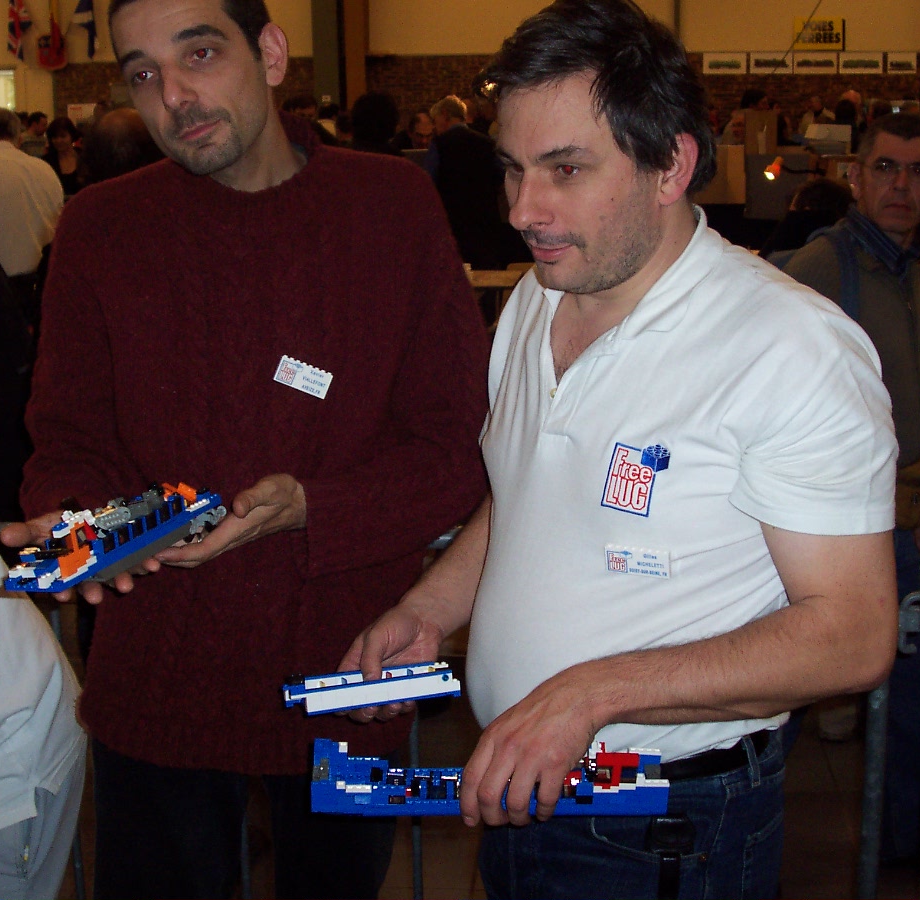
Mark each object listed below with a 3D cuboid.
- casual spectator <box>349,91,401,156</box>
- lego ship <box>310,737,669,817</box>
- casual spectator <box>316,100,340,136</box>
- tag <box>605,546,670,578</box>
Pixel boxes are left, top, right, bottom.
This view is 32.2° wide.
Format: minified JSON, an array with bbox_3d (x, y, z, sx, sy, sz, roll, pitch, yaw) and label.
[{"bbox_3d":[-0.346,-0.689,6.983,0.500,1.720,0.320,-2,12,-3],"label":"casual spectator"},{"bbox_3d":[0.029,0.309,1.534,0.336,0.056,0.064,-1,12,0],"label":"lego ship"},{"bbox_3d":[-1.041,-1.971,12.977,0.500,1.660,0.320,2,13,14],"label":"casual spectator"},{"bbox_3d":[0.170,0.108,1.530,0.064,0.030,0.008,4,25,14],"label":"tag"}]

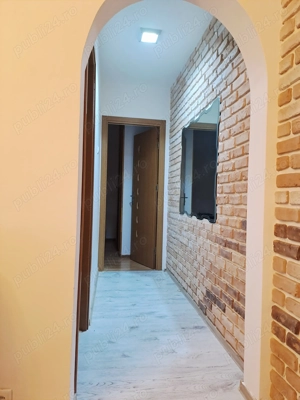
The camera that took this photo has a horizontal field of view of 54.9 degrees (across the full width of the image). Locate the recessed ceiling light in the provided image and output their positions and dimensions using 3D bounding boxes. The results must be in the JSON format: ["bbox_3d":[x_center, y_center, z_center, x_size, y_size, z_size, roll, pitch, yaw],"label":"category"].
[{"bbox_3d":[0.001,-1.569,2.792,0.205,0.038,0.205,2,0,-8],"label":"recessed ceiling light"}]

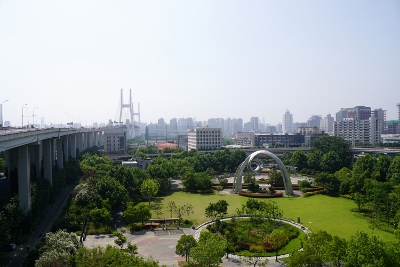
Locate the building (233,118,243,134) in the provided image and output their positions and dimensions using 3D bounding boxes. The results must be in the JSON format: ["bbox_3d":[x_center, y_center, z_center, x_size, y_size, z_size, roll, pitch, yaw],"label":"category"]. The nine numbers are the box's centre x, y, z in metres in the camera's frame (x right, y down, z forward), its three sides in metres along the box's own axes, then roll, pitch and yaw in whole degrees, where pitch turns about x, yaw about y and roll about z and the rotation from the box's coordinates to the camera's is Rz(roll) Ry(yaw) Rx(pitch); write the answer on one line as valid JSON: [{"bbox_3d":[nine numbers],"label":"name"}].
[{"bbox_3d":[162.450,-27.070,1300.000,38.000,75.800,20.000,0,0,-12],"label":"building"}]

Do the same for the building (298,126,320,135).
[{"bbox_3d":[148.500,8.466,407.047,27.000,34.000,14.000,0,0,8],"label":"building"}]

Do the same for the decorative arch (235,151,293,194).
[{"bbox_3d":[28.000,17.181,133.888,25.500,19.300,4.500,0,0,9],"label":"decorative arch"}]

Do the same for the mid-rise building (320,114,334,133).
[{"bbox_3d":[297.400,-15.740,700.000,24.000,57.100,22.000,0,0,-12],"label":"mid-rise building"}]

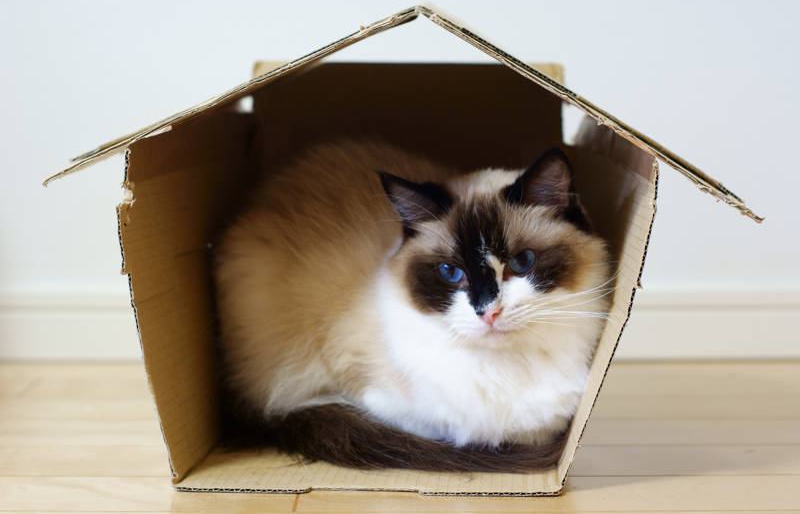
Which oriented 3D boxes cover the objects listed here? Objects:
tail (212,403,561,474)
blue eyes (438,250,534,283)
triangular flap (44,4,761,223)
[{"bbox_3d":[-0.004,0.110,1.067,0.218,0.040,0.080,1,7,5],"label":"tail"},{"bbox_3d":[0.055,0.006,1.045,0.060,0.018,0.017,-8,6,7],"label":"blue eyes"},{"bbox_3d":[0.003,-0.094,1.055,0.415,0.126,0.180,0,7,2],"label":"triangular flap"}]

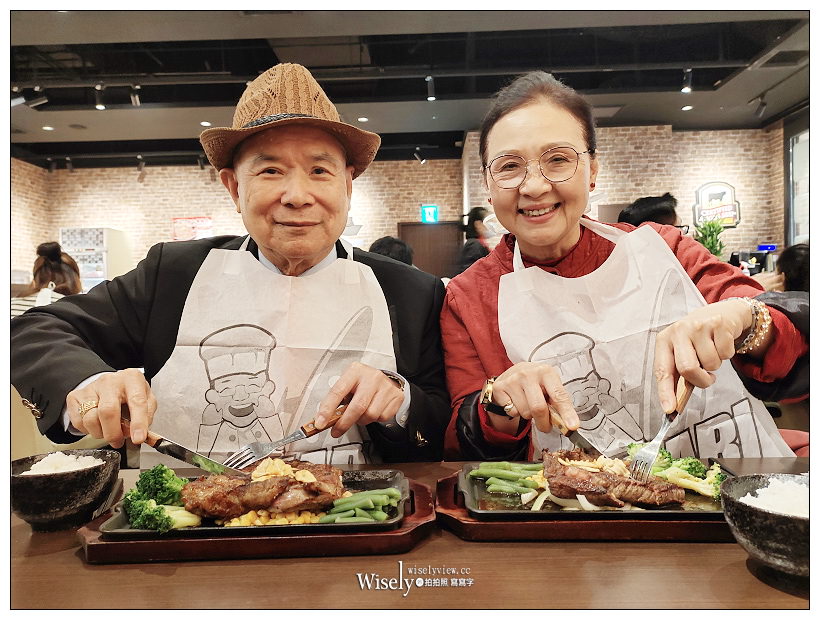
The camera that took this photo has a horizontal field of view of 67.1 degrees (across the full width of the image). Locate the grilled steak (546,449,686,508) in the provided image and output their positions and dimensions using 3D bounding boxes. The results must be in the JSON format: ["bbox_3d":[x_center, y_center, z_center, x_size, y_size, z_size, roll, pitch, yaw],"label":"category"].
[{"bbox_3d":[0.208,0.173,0.648,0.136,0.036,0.090,0,0,12],"label":"grilled steak"}]

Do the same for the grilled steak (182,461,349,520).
[{"bbox_3d":[-0.138,0.173,0.618,0.150,0.035,0.088,0,0,-5],"label":"grilled steak"}]

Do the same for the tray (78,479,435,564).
[{"bbox_3d":[-0.139,0.202,0.608,0.315,0.017,0.174,0,0,-5],"label":"tray"}]

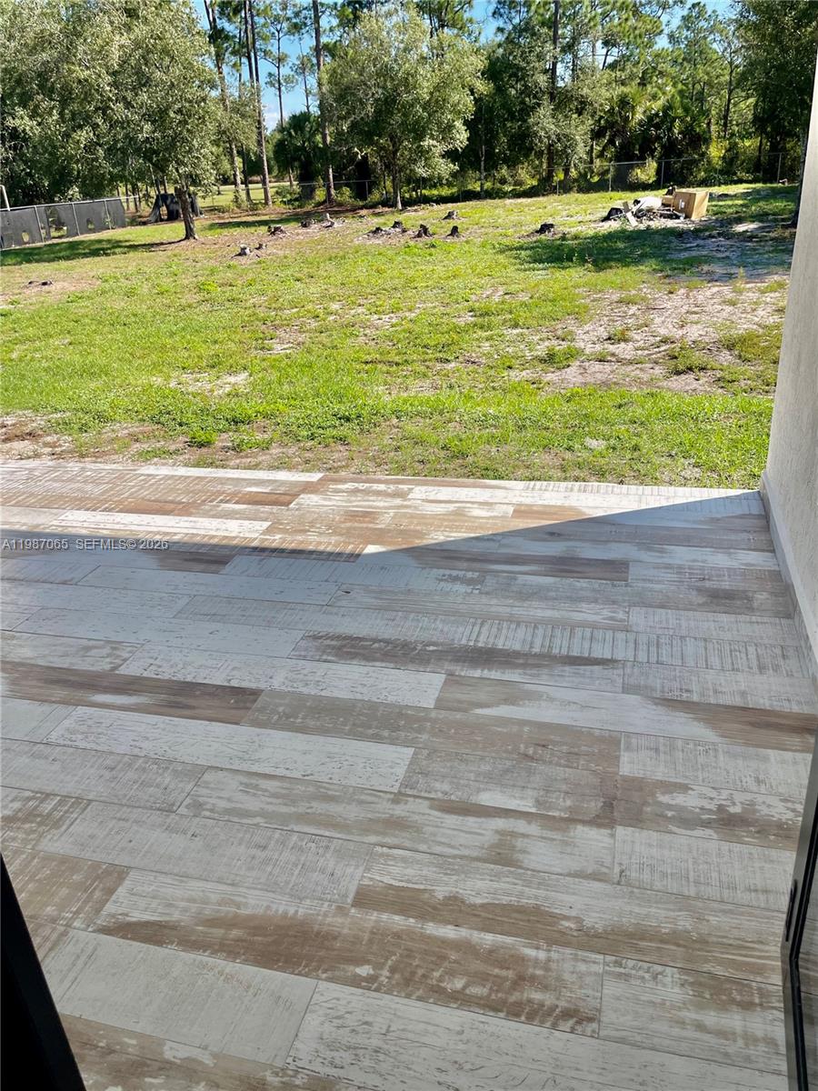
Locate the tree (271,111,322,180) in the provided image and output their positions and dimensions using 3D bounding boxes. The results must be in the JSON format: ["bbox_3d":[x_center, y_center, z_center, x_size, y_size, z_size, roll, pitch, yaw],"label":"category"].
[{"bbox_3d":[-6.877,-24.489,51.015,3.280,4.710,3.280,-6,25,-5],"label":"tree"}]

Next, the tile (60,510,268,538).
[{"bbox_3d":[-1.312,-0.110,4.316,1.200,0.010,0.200,3,26,16],"label":"tile"}]

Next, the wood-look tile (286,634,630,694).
[{"bbox_3d":[0.157,0.418,2.957,1.200,0.010,0.200,3,26,16],"label":"wood-look tile"}]

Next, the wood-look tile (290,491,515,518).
[{"bbox_3d":[-0.046,-0.209,4.345,1.200,0.010,0.200,3,26,16],"label":"wood-look tile"}]

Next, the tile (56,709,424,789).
[{"bbox_3d":[-0.584,0.637,2.592,1.200,0.010,0.200,3,26,16],"label":"tile"}]

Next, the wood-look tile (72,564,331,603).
[{"bbox_3d":[-0.894,0.179,3.629,1.200,0.010,0.200,3,26,16],"label":"wood-look tile"}]

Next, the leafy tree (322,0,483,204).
[{"bbox_3d":[-0.255,-18.690,35.393,6.750,7.680,6.550,-3,25,1],"label":"leafy tree"}]

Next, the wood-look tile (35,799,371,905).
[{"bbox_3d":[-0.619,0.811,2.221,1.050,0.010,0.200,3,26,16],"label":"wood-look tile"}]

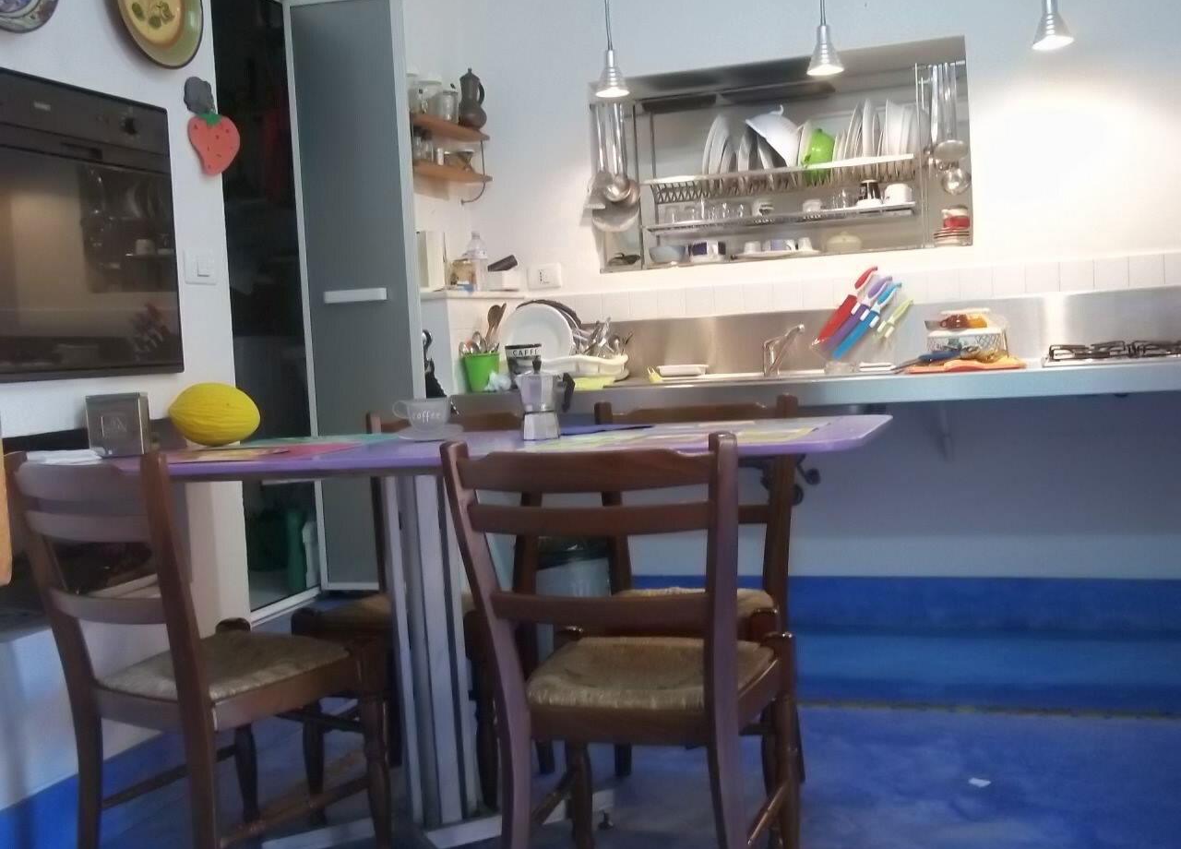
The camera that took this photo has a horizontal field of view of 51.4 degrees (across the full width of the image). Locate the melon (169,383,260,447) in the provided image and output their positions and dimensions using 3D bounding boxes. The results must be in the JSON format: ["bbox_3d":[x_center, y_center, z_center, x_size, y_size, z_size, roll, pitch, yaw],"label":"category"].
[{"bbox_3d":[-0.796,-0.021,2.600,0.192,0.135,0.137,-4,4,-17],"label":"melon"}]

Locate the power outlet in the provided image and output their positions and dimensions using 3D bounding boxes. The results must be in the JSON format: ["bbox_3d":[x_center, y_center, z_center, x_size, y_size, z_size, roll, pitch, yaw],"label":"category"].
[{"bbox_3d":[-0.152,-0.492,4.083,0.120,0.082,0.012,-2,4,19],"label":"power outlet"}]

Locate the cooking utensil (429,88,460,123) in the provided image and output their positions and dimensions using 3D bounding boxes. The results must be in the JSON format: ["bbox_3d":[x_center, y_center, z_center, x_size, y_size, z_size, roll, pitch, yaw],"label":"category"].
[{"bbox_3d":[-0.465,-1.013,3.901,0.098,0.108,0.098,-3,4,0],"label":"cooking utensil"}]

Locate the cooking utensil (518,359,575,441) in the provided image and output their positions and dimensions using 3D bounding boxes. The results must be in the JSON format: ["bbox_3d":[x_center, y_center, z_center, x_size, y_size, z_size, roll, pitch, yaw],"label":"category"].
[{"bbox_3d":[-0.082,-0.045,2.260,0.115,0.151,0.080,-3,4,0],"label":"cooking utensil"}]

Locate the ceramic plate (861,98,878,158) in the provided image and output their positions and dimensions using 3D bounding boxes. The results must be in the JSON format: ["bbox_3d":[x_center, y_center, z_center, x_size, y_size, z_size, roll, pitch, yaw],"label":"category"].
[{"bbox_3d":[0.869,-0.887,3.839,0.030,0.245,0.245,-2,4,19],"label":"ceramic plate"}]

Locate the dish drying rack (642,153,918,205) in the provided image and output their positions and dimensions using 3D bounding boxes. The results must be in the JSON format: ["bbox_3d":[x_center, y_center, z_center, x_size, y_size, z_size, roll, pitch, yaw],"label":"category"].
[{"bbox_3d":[0.615,-0.776,3.929,0.852,0.075,0.240,-2,4,19],"label":"dish drying rack"}]

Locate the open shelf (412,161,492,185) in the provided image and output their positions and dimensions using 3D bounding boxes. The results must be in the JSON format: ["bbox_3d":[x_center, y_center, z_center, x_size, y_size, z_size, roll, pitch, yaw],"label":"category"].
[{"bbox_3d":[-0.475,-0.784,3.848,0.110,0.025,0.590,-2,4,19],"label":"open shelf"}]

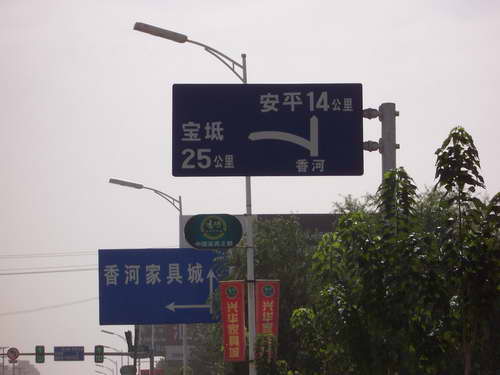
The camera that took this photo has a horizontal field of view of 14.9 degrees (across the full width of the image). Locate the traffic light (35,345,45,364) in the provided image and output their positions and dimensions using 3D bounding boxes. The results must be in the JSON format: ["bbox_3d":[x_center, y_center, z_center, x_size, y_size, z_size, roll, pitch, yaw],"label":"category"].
[{"bbox_3d":[-11.565,9.186,105.000,0.485,0.947,0.300,-1,-7,-5],"label":"traffic light"}]

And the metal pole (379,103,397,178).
[{"bbox_3d":[2.330,1.870,30.708,0.231,6.544,0.231,-1,-7,-5],"label":"metal pole"}]

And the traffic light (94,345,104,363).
[{"bbox_3d":[-8.305,9.164,105.000,0.485,0.953,0.300,-1,-7,-5],"label":"traffic light"}]

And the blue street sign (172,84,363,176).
[{"bbox_3d":[0.288,-0.930,31.000,3.097,1.496,0.100,-1,-7,-2],"label":"blue street sign"}]

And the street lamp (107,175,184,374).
[{"bbox_3d":[-3.099,4.099,57.508,2.244,8.756,0.350,-1,-7,-5],"label":"street lamp"}]

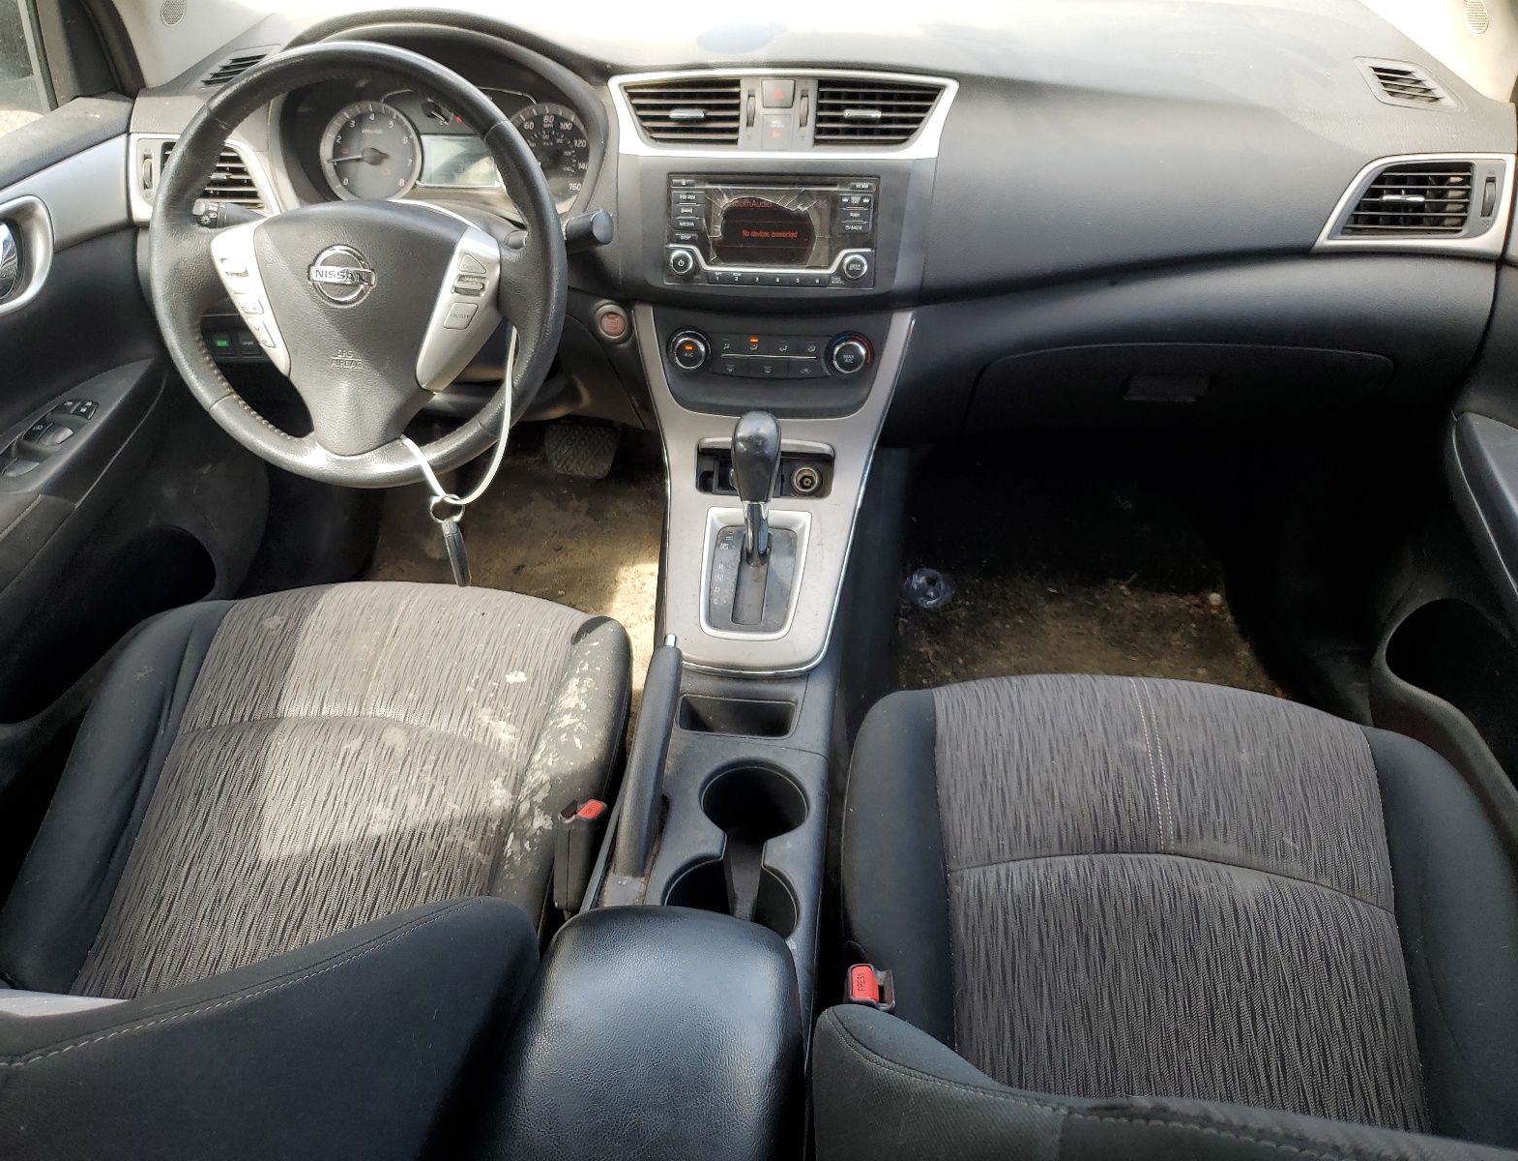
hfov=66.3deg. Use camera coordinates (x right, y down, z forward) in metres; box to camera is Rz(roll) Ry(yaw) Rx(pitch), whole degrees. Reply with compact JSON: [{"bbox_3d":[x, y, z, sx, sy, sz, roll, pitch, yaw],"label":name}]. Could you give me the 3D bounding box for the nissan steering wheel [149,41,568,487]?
[{"bbox_3d":[-0.346,-0.273,1.034,0.375,0.375,0.105,4,10,4],"label":"nissan steering wheel"}]

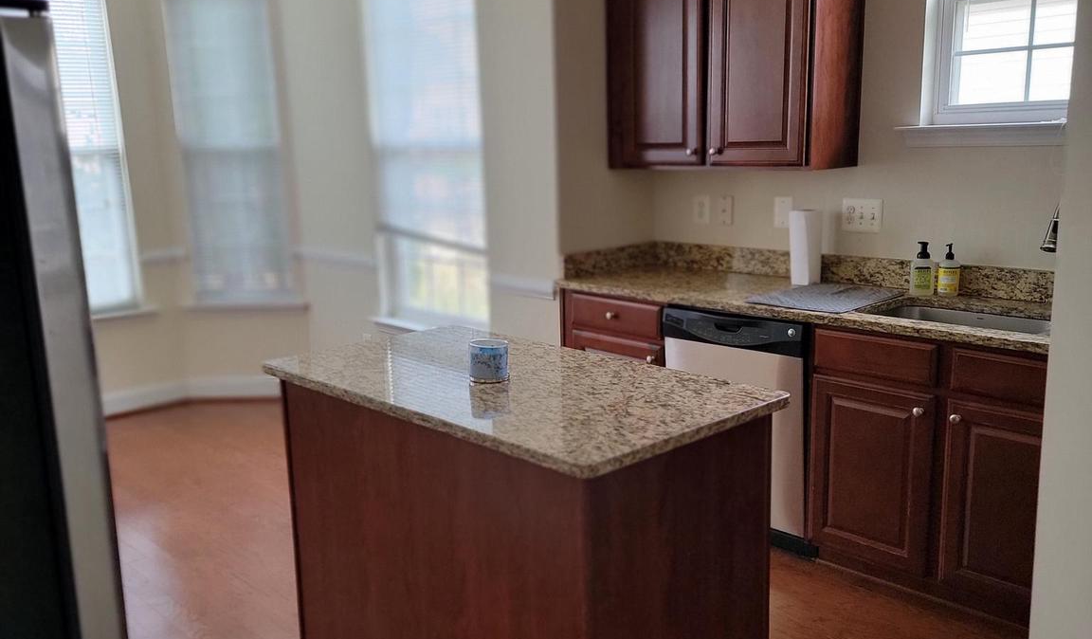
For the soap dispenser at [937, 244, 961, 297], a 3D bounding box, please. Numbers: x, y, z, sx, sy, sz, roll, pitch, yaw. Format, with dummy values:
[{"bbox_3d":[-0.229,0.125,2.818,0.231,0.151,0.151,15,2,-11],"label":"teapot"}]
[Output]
[{"bbox_3d":[1.398,-0.171,3.500,0.063,0.180,0.068,-12,15,-41],"label":"soap dispenser"}]

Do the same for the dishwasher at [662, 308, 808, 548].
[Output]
[{"bbox_3d":[0.880,0.355,3.802,0.625,0.840,0.612,-12,15,-41],"label":"dishwasher"}]

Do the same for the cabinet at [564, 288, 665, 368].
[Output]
[{"bbox_3d":[0.490,0.285,4.245,0.630,0.856,0.573,-12,15,-41],"label":"cabinet"}]

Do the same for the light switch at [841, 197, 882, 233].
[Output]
[{"bbox_3d":[1.186,-0.387,3.786,0.012,0.119,0.163,-12,15,-41],"label":"light switch"}]

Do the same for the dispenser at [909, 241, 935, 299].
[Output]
[{"bbox_3d":[1.326,-0.185,3.554,0.065,0.192,0.070,-12,15,-41],"label":"dispenser"}]

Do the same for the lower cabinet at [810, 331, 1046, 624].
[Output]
[{"bbox_3d":[1.411,0.444,3.259,0.630,0.856,0.911,-12,15,-41],"label":"lower cabinet"}]

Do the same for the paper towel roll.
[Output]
[{"bbox_3d":[1.004,-0.283,3.888,0.118,0.280,0.118,-2,11,0],"label":"paper towel roll"}]

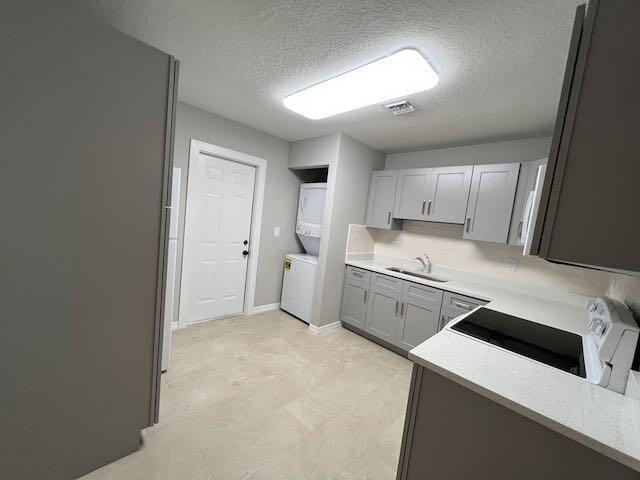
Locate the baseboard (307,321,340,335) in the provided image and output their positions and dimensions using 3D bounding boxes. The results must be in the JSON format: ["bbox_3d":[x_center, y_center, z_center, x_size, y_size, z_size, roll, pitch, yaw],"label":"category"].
[{"bbox_3d":[0.089,1.149,3.228,0.445,0.091,0.177,2,7,-44],"label":"baseboard"}]

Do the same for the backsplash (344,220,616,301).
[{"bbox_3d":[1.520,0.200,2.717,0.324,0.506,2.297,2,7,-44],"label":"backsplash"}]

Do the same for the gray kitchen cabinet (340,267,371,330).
[{"bbox_3d":[0.682,0.764,3.335,0.635,0.801,0.397,2,7,-44],"label":"gray kitchen cabinet"}]

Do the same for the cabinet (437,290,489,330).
[{"bbox_3d":[1.541,0.934,2.454,0.635,0.801,0.419,2,7,-44],"label":"cabinet"}]

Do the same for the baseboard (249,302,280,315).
[{"bbox_3d":[-0.794,1.021,3.598,0.486,0.089,0.025,2,7,-44],"label":"baseboard"}]

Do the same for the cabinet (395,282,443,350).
[{"bbox_3d":[1.257,0.878,2.745,0.635,0.801,0.402,2,7,-44],"label":"cabinet"}]

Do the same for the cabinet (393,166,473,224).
[{"bbox_3d":[1.369,-0.516,2.892,0.322,0.606,0.835,2,7,-44],"label":"cabinet"}]

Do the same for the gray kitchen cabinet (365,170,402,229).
[{"bbox_3d":[0.933,-0.528,3.338,0.322,0.754,0.405,2,7,-44],"label":"gray kitchen cabinet"}]

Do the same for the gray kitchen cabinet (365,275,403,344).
[{"bbox_3d":[0.969,0.821,3.041,0.635,0.801,0.432,2,7,-44],"label":"gray kitchen cabinet"}]

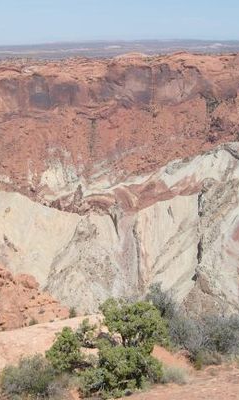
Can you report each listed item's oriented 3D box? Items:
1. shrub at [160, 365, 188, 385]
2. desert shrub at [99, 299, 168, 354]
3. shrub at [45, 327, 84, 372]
[{"bbox_3d":[0.902,2.914,9.000,0.460,0.300,0.420,0,16,0],"label":"shrub"},{"bbox_3d":[0.252,2.277,9.700,1.200,1.020,1.050,0,16,0],"label":"desert shrub"},{"bbox_3d":[-0.959,2.607,9.400,0.660,0.820,0.650,0,16,0],"label":"shrub"}]

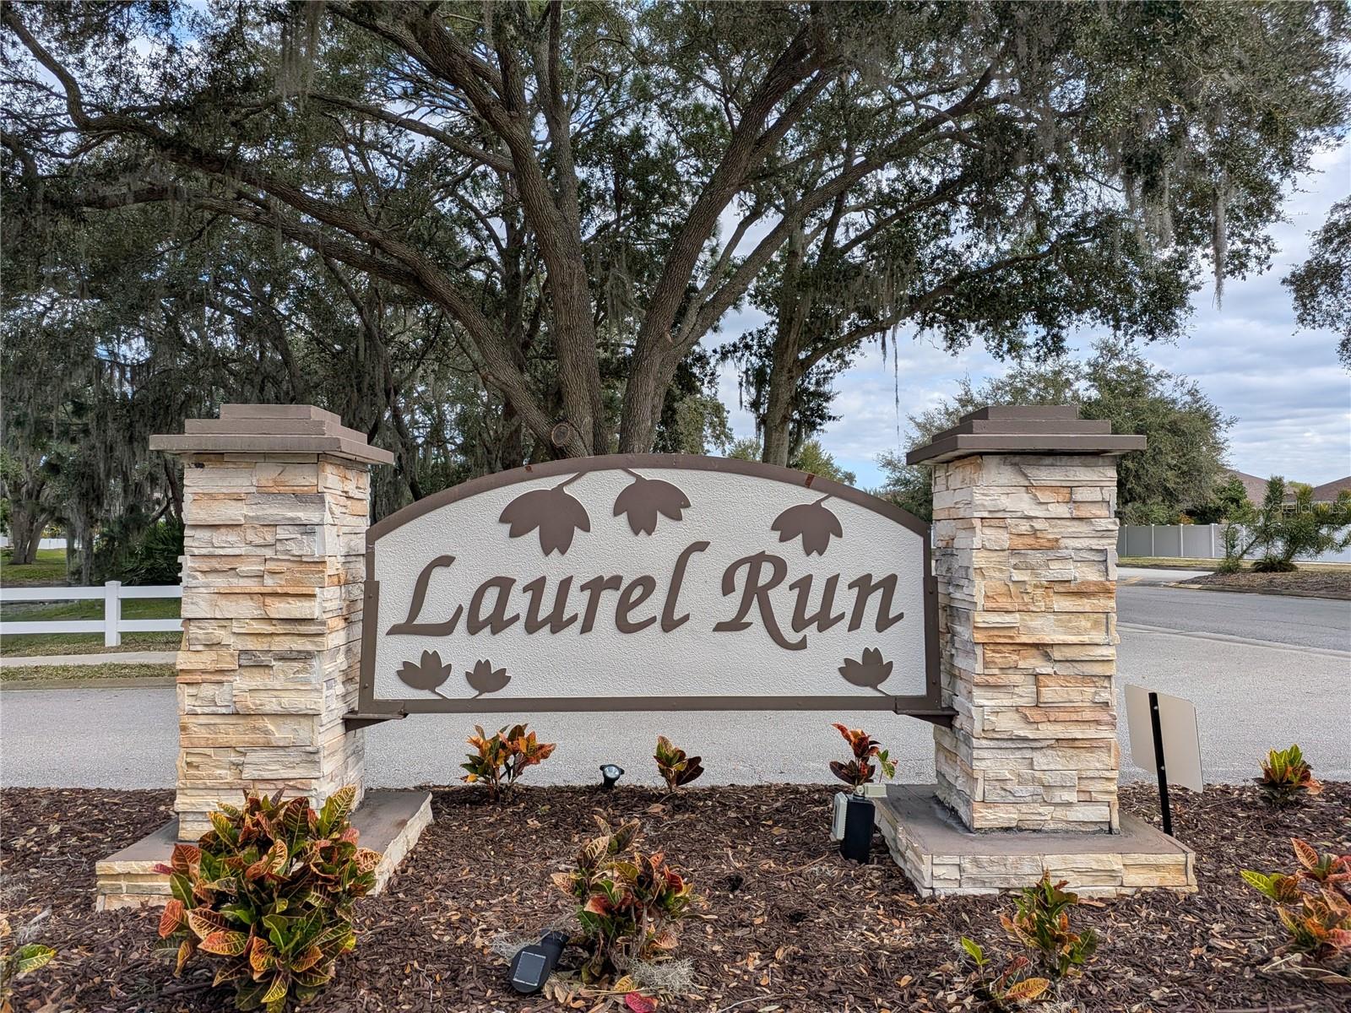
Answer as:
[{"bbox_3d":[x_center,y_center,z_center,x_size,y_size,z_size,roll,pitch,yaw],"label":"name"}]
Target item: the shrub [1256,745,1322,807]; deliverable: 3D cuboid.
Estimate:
[{"bbox_3d":[2.590,1.130,3.950,0.280,0.255,0.260,0,-2,0],"label":"shrub"}]

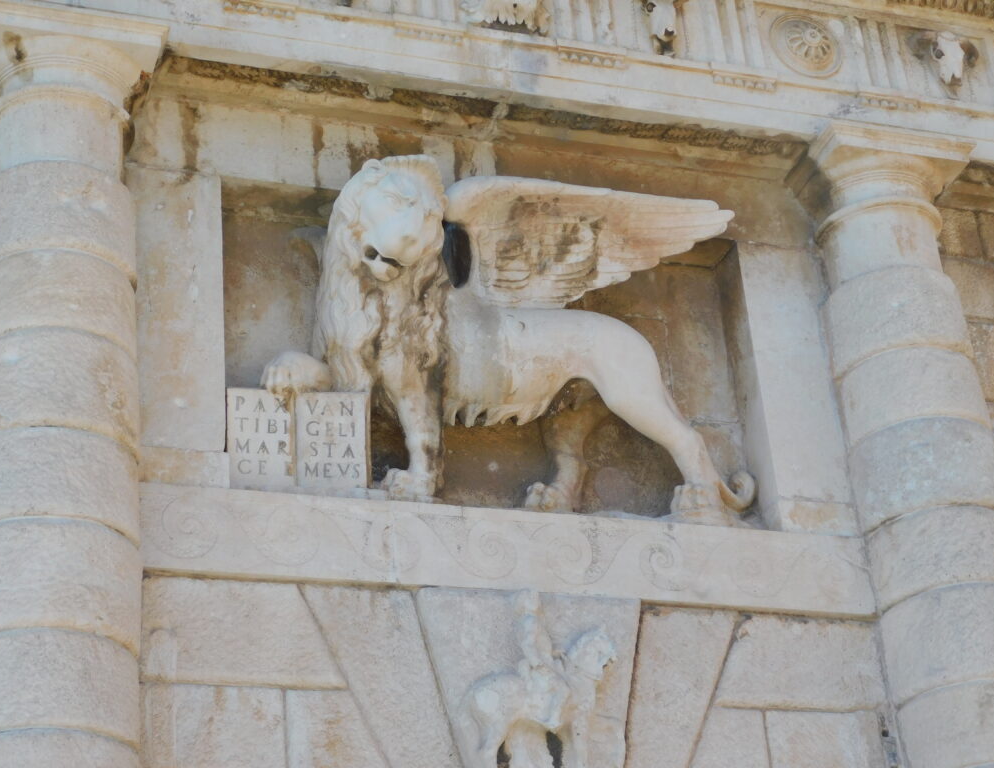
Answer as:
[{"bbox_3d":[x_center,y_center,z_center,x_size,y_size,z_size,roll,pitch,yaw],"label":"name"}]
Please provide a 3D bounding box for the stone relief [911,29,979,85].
[{"bbox_3d":[3.191,-2.291,13.709,0.522,0.549,0.200,5,-30,-17],"label":"stone relief"}]

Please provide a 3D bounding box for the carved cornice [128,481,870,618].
[{"bbox_3d":[0.124,1.052,11.505,4.474,0.510,0.320,5,-30,-17],"label":"carved cornice"}]

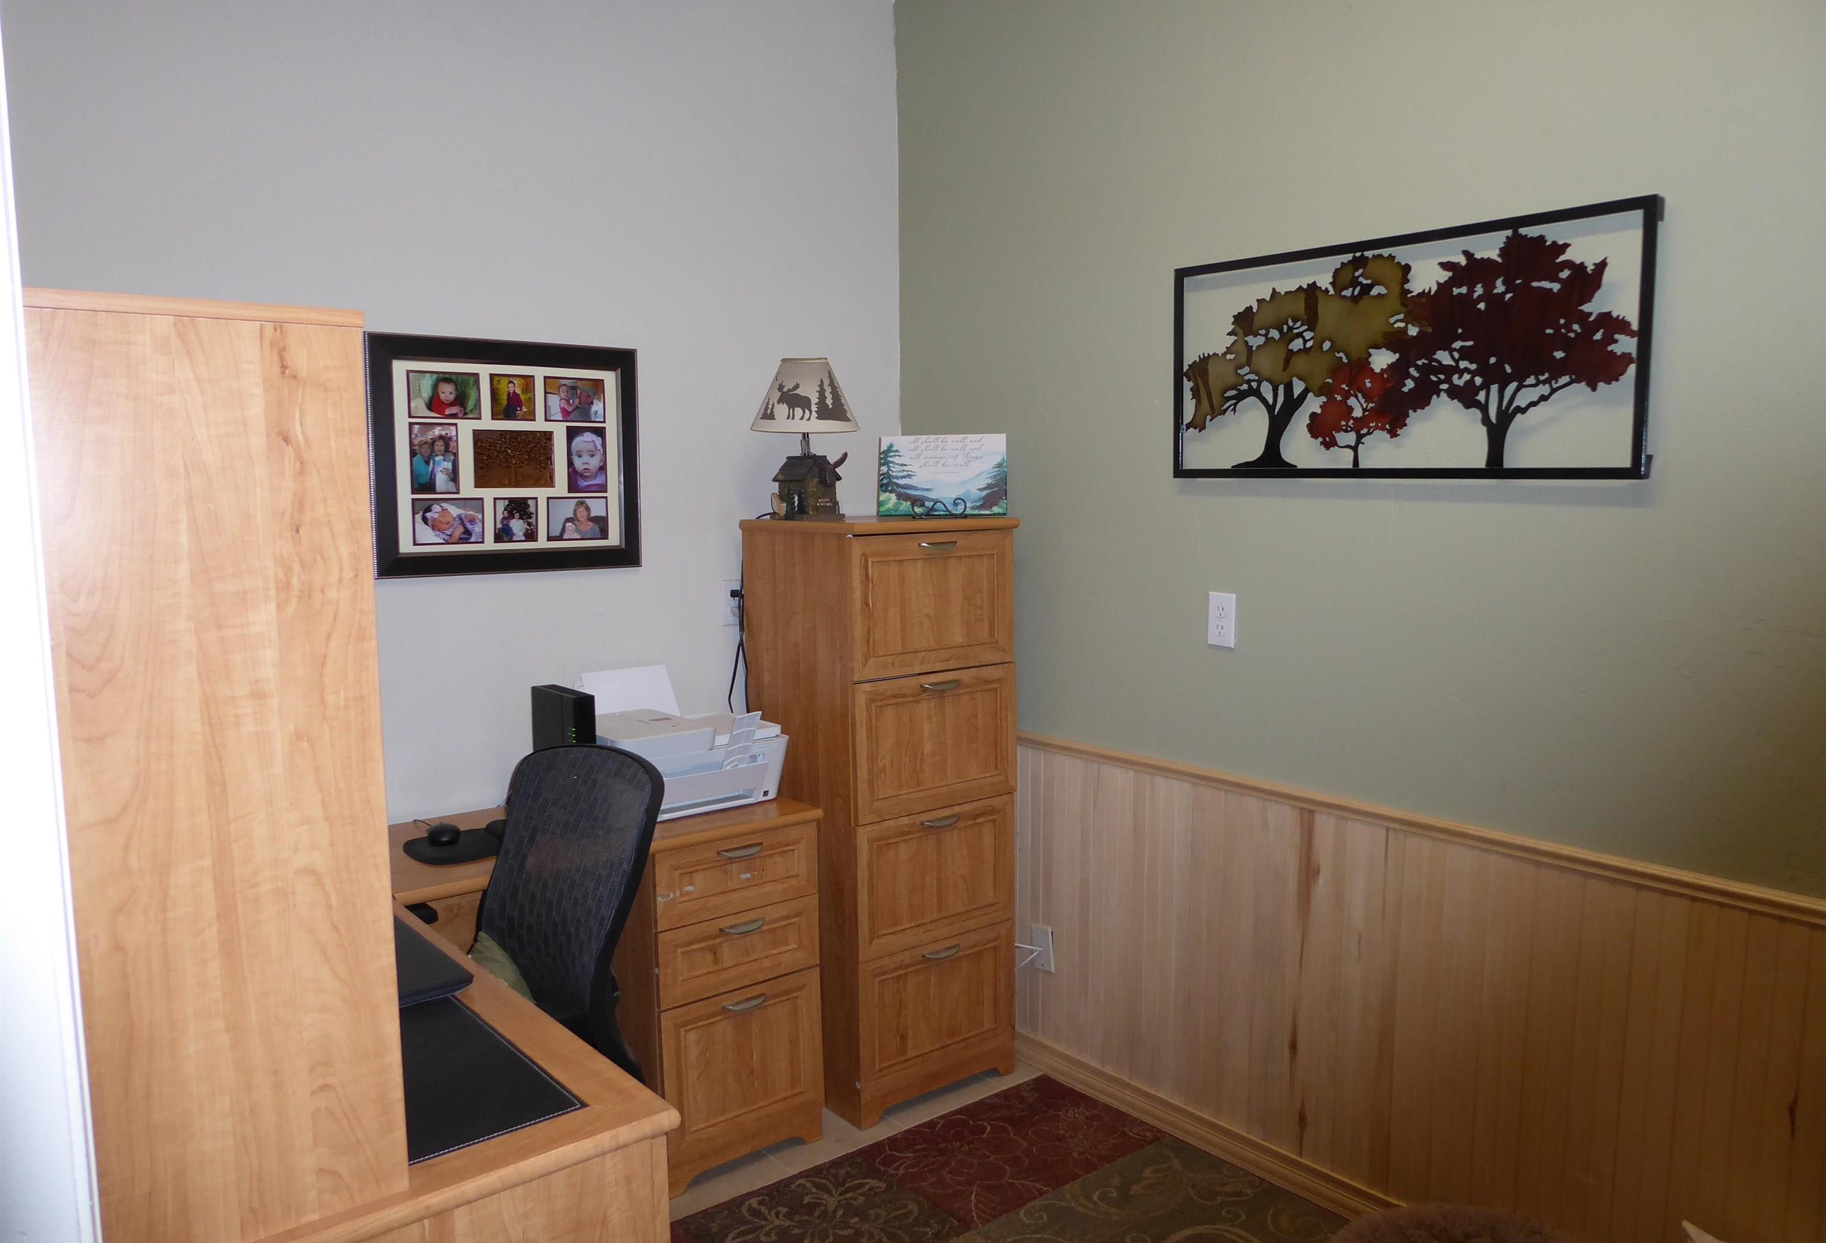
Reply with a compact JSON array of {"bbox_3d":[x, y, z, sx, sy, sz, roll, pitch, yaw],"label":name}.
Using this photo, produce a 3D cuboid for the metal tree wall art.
[{"bbox_3d":[0.870,-0.486,2.361,0.032,0.443,0.946,-6,8,-39],"label":"metal tree wall art"}]

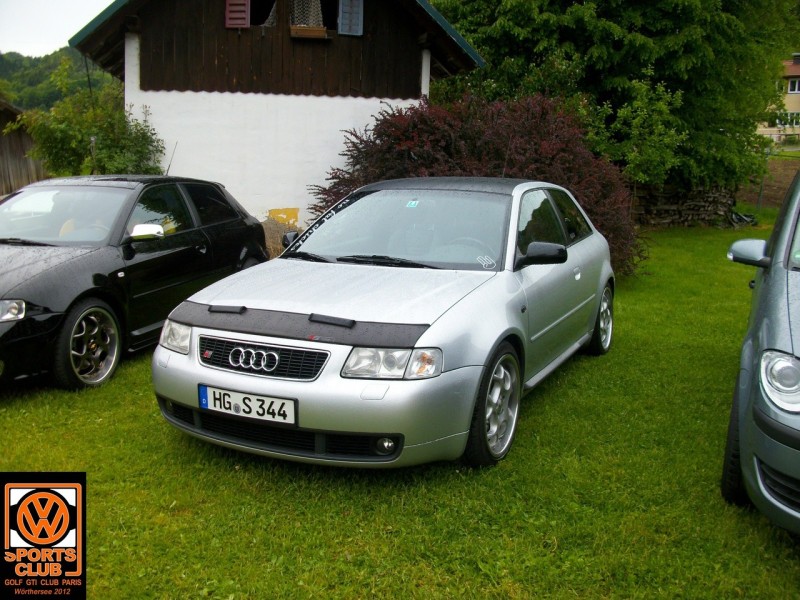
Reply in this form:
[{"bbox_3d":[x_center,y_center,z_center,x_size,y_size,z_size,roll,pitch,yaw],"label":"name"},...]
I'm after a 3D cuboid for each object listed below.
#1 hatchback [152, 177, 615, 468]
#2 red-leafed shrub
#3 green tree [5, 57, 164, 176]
[{"bbox_3d":[0.257,-0.114,5.242,1.800,1.400,4.155,5,11,26],"label":"hatchback"},{"bbox_3d":[1.141,-1.621,11.114,4.500,2.400,3.700,1,9,6],"label":"red-leafed shrub"},{"bbox_3d":[-4.551,-1.882,11.076,2.300,2.890,2.200,-3,10,-22],"label":"green tree"}]

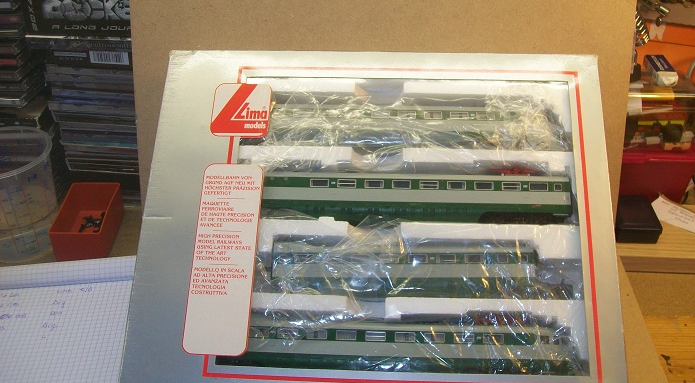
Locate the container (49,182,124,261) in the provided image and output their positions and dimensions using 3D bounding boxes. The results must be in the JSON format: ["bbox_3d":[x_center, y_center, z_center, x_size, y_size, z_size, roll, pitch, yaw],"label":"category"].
[{"bbox_3d":[-0.277,0.033,0.776,0.051,0.040,0.090,0,35,-3],"label":"container"}]

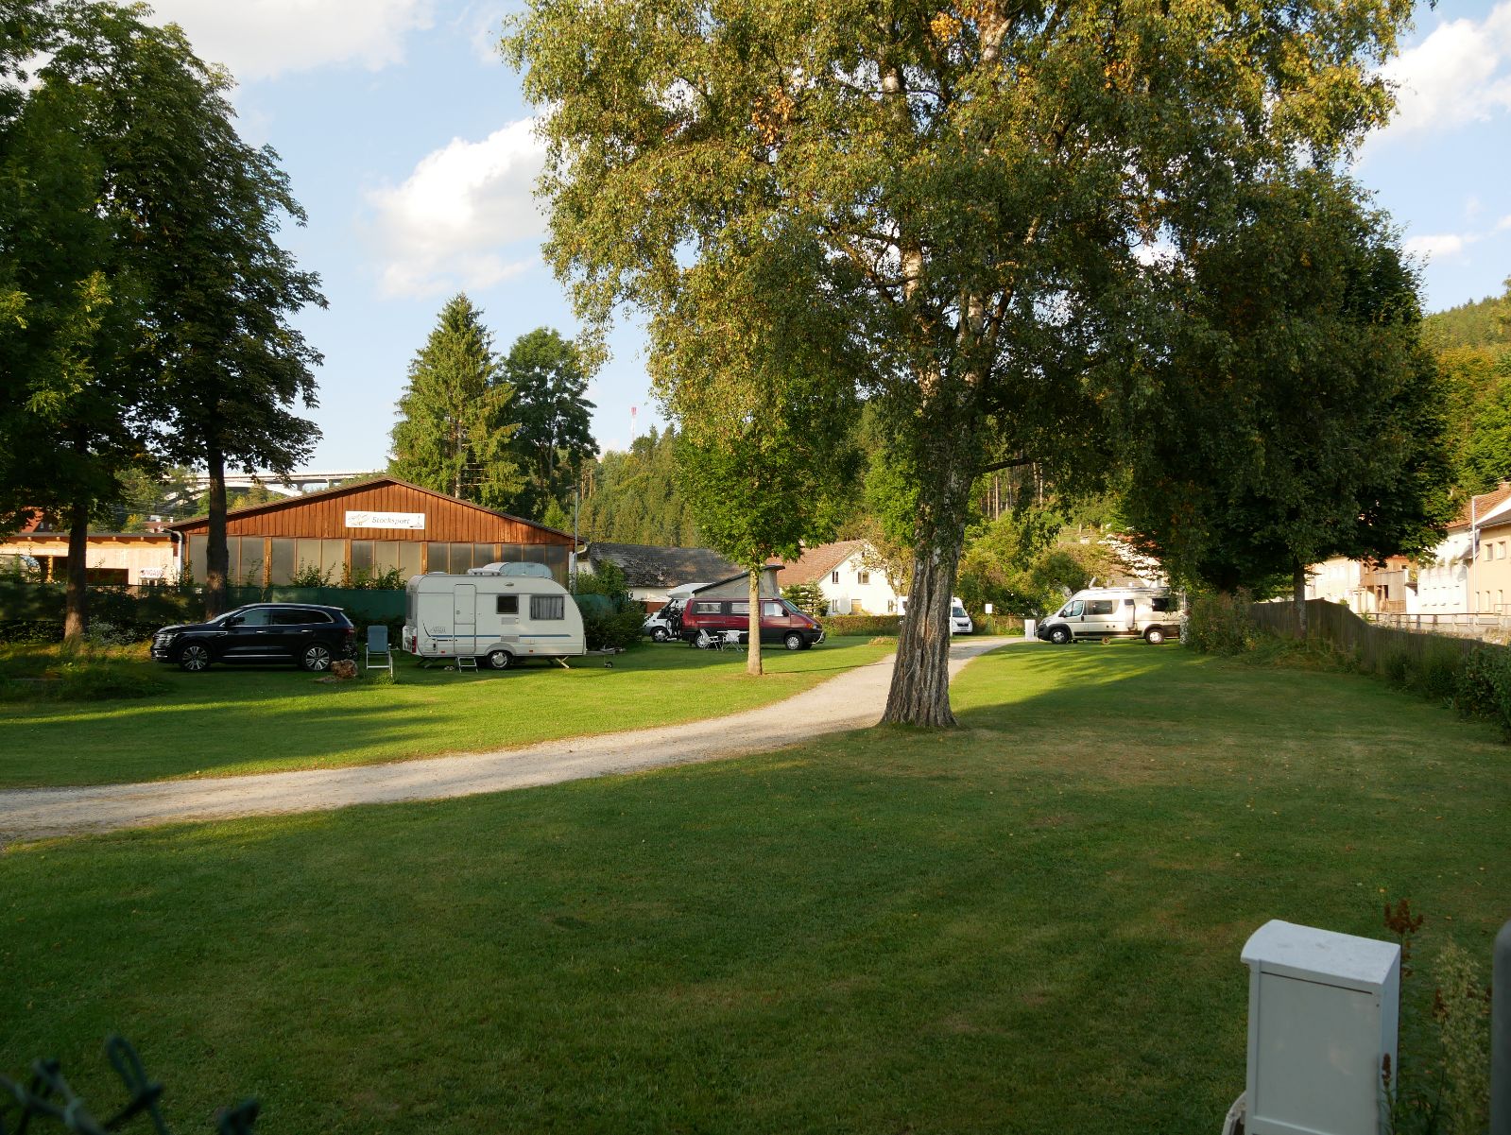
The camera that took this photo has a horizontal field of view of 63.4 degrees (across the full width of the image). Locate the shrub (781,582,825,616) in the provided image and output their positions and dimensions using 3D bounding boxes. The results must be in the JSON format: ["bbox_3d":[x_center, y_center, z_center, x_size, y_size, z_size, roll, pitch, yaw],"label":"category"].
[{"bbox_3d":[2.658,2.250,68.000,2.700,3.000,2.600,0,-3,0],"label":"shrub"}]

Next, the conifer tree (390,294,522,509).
[{"bbox_3d":[-19.575,-6.634,80.520,8.200,22.200,8.200,0,-3,0],"label":"conifer tree"}]

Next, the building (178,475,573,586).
[{"bbox_3d":[-18.725,0.459,58.588,15.200,6.700,25.000,1,-3,-22],"label":"building"}]

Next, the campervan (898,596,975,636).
[{"bbox_3d":[13.230,3.537,89.064,2.200,2.750,6.400,1,-3,-26],"label":"campervan"}]

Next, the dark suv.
[{"bbox_3d":[-12.150,1.729,29.789,4.670,1.680,1.860,1,-3,-25],"label":"dark suv"}]

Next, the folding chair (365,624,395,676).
[{"bbox_3d":[-8.529,1.904,27.726,0.620,1.140,0.680,1,-3,-17],"label":"folding chair"}]

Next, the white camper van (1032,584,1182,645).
[{"bbox_3d":[15.500,2.122,53.860,6.050,2.600,2.060,-1,-3,15],"label":"white camper van"}]

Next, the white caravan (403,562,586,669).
[{"bbox_3d":[-7.090,1.417,33.543,4.550,2.650,2.200,1,-3,-23],"label":"white caravan"}]

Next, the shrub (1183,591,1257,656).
[{"bbox_3d":[15.383,1.822,40.550,2.100,2.150,2.000,0,-3,0],"label":"shrub"}]

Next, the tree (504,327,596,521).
[{"bbox_3d":[-14.907,-6.164,88.516,7.500,22.300,7.500,0,-3,0],"label":"tree"}]

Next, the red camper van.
[{"bbox_3d":[-0.120,1.966,44.649,5.150,2.100,1.850,-1,-3,11],"label":"red camper van"}]

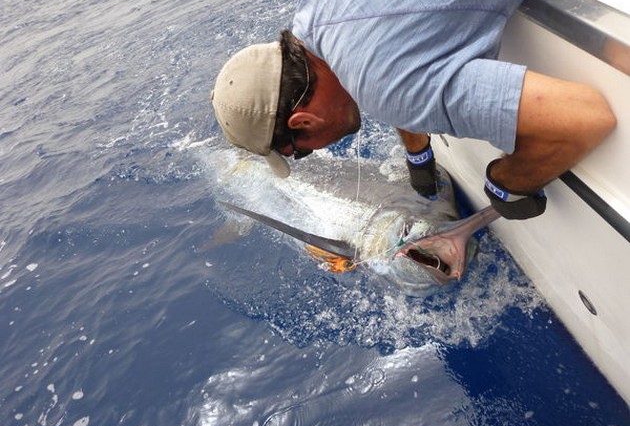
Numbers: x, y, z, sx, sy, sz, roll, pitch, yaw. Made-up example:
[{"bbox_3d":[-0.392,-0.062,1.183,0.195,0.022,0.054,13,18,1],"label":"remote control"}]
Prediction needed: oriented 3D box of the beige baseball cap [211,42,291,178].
[{"bbox_3d":[-0.111,-0.181,0.890,0.150,0.255,0.180,5,49,-12],"label":"beige baseball cap"}]

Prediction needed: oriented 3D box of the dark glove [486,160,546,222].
[{"bbox_3d":[0.345,-0.040,0.880,0.110,0.130,0.105,26,76,17],"label":"dark glove"}]

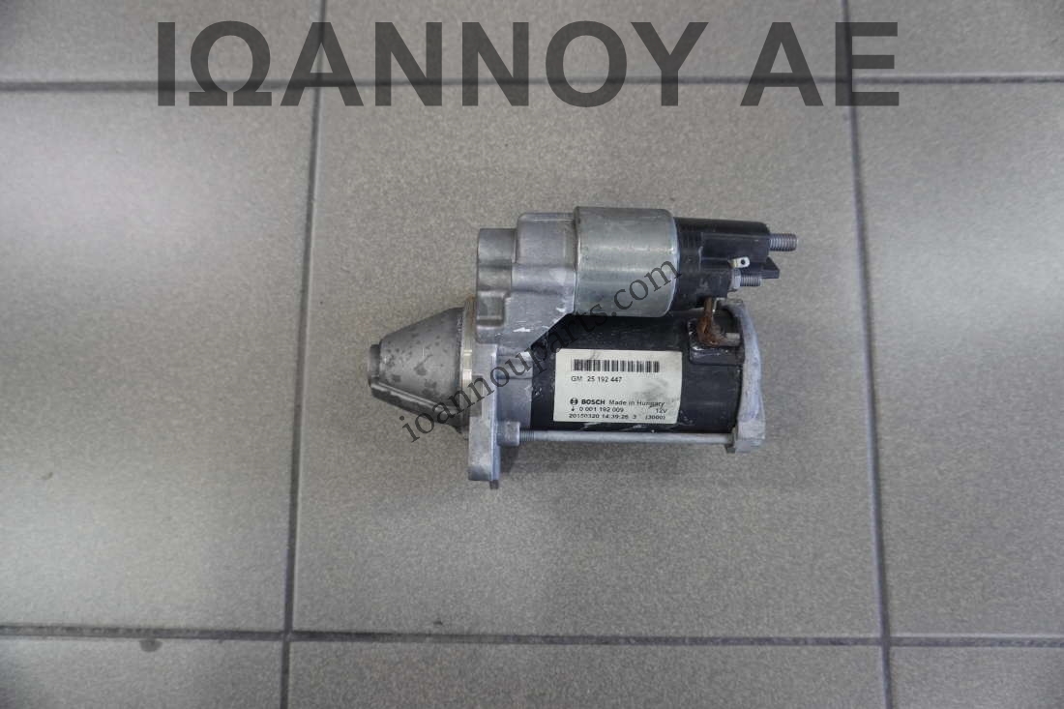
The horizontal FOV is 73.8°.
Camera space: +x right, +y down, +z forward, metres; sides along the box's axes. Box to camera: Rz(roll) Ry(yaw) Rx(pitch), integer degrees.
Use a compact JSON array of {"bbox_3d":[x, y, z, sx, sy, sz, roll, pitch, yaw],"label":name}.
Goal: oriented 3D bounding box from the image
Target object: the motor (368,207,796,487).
[{"bbox_3d":[0.018,0.001,0.328,0.194,0.100,0.121,1,82,1],"label":"motor"}]

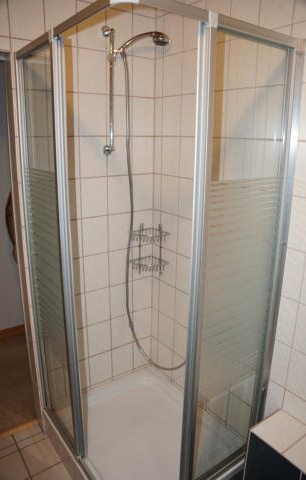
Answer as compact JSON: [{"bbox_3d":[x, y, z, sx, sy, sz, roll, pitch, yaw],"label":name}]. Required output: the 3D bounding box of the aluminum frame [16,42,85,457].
[{"bbox_3d":[-0.440,0.123,1.547,0.045,1.690,0.485,-10,19,-35],"label":"aluminum frame"}]

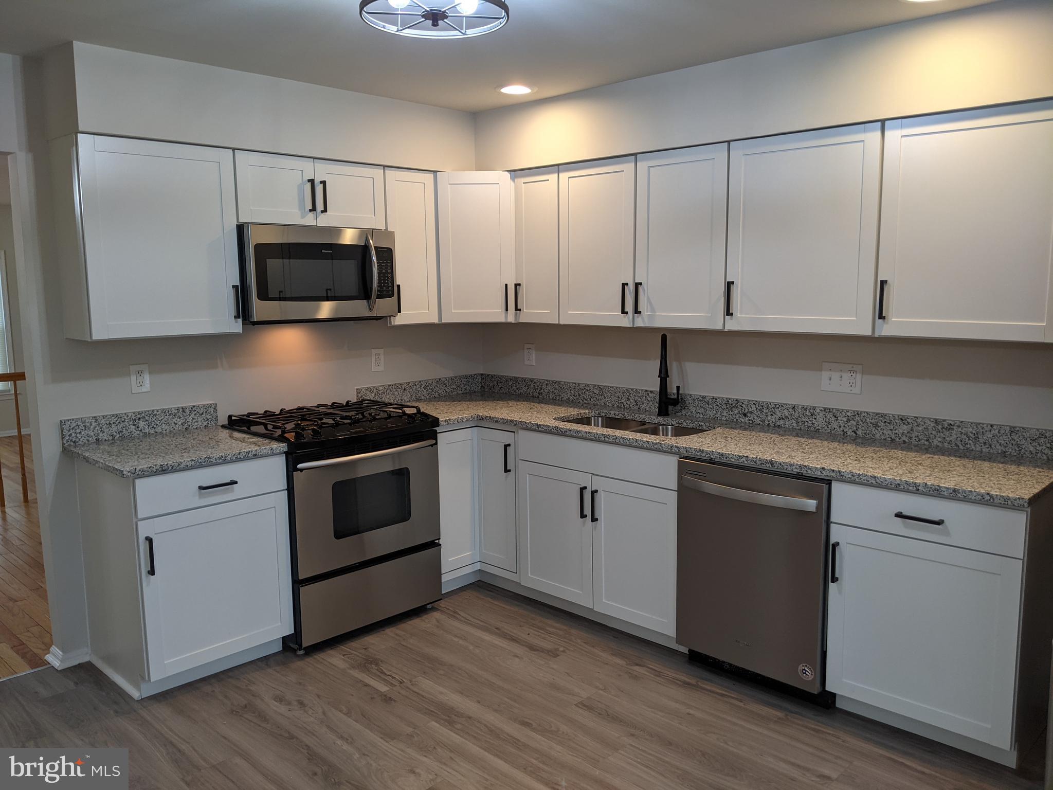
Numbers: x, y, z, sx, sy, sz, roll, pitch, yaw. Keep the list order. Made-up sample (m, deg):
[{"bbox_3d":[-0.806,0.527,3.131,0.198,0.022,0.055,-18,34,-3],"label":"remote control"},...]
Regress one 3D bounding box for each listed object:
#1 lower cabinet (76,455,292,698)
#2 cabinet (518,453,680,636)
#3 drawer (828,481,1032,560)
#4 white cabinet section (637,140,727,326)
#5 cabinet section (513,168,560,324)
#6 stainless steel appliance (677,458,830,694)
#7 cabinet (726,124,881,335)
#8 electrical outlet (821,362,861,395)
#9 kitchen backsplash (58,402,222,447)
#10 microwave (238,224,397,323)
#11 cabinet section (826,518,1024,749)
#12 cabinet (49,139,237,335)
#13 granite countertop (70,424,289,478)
[{"bbox_3d":[-1.416,0.673,3.428,0.632,0.882,0.607,7,11,44],"label":"lower cabinet"},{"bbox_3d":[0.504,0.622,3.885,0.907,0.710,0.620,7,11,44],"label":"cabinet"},{"bbox_3d":[1.454,0.372,2.841,0.598,0.152,0.515,7,11,44],"label":"drawer"},{"bbox_3d":[0.762,-0.675,3.612,0.459,0.757,0.327,7,11,44],"label":"white cabinet section"},{"bbox_3d":[0.159,-0.748,4.188,0.305,0.757,0.327,7,11,44],"label":"cabinet section"},{"bbox_3d":[1.034,0.655,3.337,0.606,0.820,0.630,7,11,44],"label":"stainless steel appliance"},{"bbox_3d":[1.159,-0.639,3.288,0.610,0.764,0.326,7,11,44],"label":"cabinet"},{"bbox_3d":[1.317,-0.070,3.434,0.167,0.118,0.012,7,11,44],"label":"electrical outlet"},{"bbox_3d":[-1.649,0.122,3.544,0.020,0.107,0.652,7,11,44],"label":"kitchen backsplash"},{"bbox_3d":[-1.023,-0.554,3.819,0.420,0.417,0.757,7,11,44],"label":"microwave"},{"bbox_3d":[1.479,0.734,2.892,0.590,0.614,0.625,7,11,44],"label":"cabinet section"},{"bbox_3d":[-1.539,-0.625,3.361,0.326,0.764,0.603,7,11,44],"label":"cabinet"},{"bbox_3d":[-1.423,0.218,3.334,0.652,0.030,0.646,7,11,44],"label":"granite countertop"}]

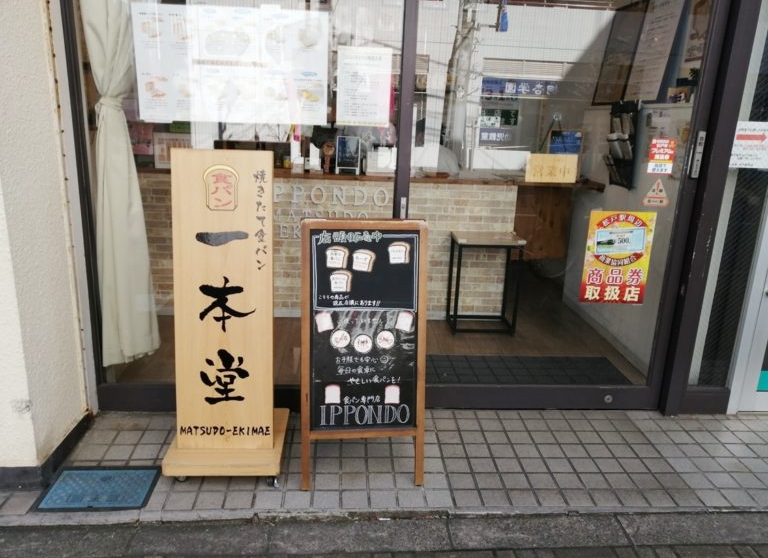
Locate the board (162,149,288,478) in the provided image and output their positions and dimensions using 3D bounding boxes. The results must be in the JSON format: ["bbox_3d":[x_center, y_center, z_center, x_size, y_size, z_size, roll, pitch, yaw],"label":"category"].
[{"bbox_3d":[-0.563,0.139,2.148,0.404,1.172,0.399,1,17,-4],"label":"board"}]

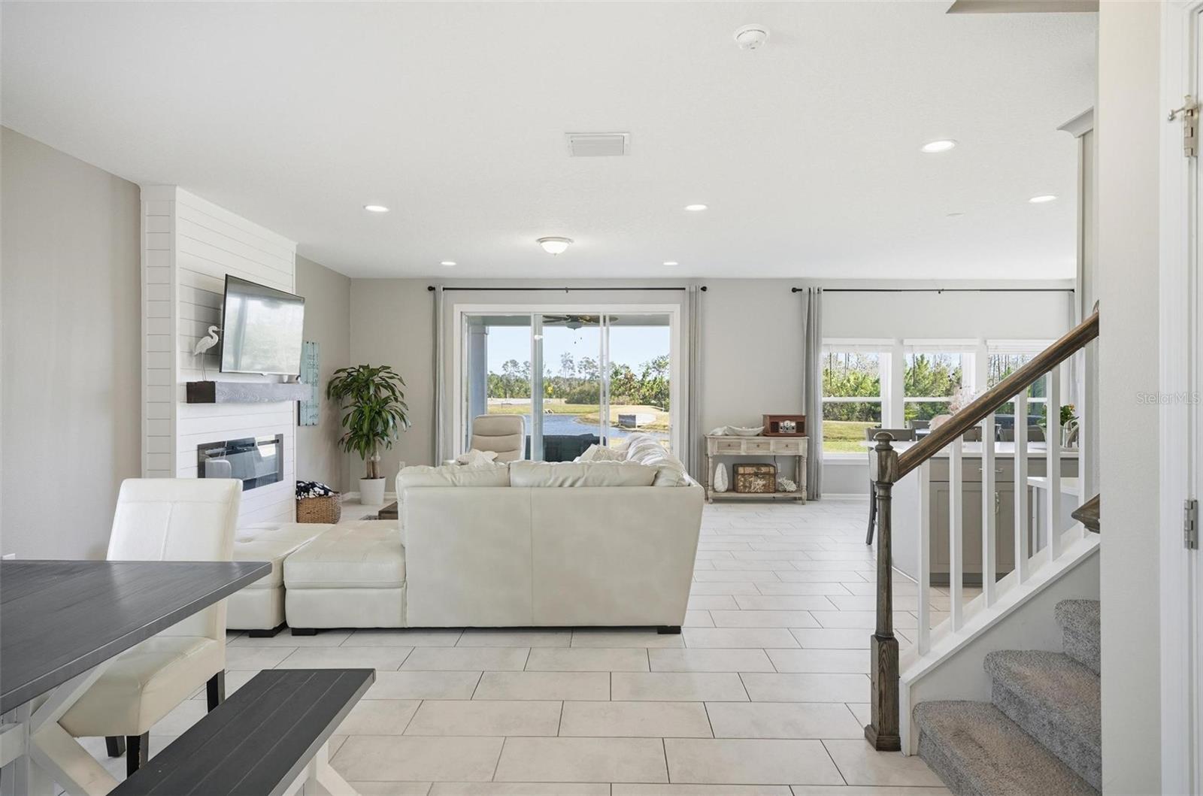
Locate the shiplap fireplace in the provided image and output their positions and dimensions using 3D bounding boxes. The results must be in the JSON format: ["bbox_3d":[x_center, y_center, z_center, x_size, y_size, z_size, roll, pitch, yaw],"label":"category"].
[{"bbox_3d":[-3.088,-0.091,5.288,0.270,2.787,1.670,0,1,1],"label":"shiplap fireplace"}]

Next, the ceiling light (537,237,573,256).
[{"bbox_3d":[-0.431,-1.410,5.904,0.346,0.150,0.346,0,1,1],"label":"ceiling light"}]

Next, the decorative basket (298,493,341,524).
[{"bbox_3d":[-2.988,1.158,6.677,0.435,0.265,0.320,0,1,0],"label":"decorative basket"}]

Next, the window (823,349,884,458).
[{"bbox_3d":[3.170,0.043,8.125,0.883,1.387,0.100,0,1,0],"label":"window"}]

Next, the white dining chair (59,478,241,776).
[{"bbox_3d":[-1.651,0.827,2.262,0.452,1.020,0.580,0,1,0],"label":"white dining chair"}]

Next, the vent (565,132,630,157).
[{"bbox_3d":[-0.022,-1.481,3.718,0.356,0.025,0.365,0,1,0],"label":"vent"}]

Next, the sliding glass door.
[{"bbox_3d":[-0.435,0.065,8.125,2.757,2.421,0.120,0,1,0],"label":"sliding glass door"}]

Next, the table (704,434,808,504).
[{"bbox_3d":[1.878,0.879,7.790,1.265,0.820,0.340,0,1,1],"label":"table"}]

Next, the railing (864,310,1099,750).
[{"bbox_3d":[1.502,0.491,2.432,0.930,1.700,0.120,0,1,1],"label":"railing"}]

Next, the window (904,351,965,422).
[{"bbox_3d":[4.251,-0.011,7.935,0.920,1.440,0.120,0,1,1],"label":"window"}]

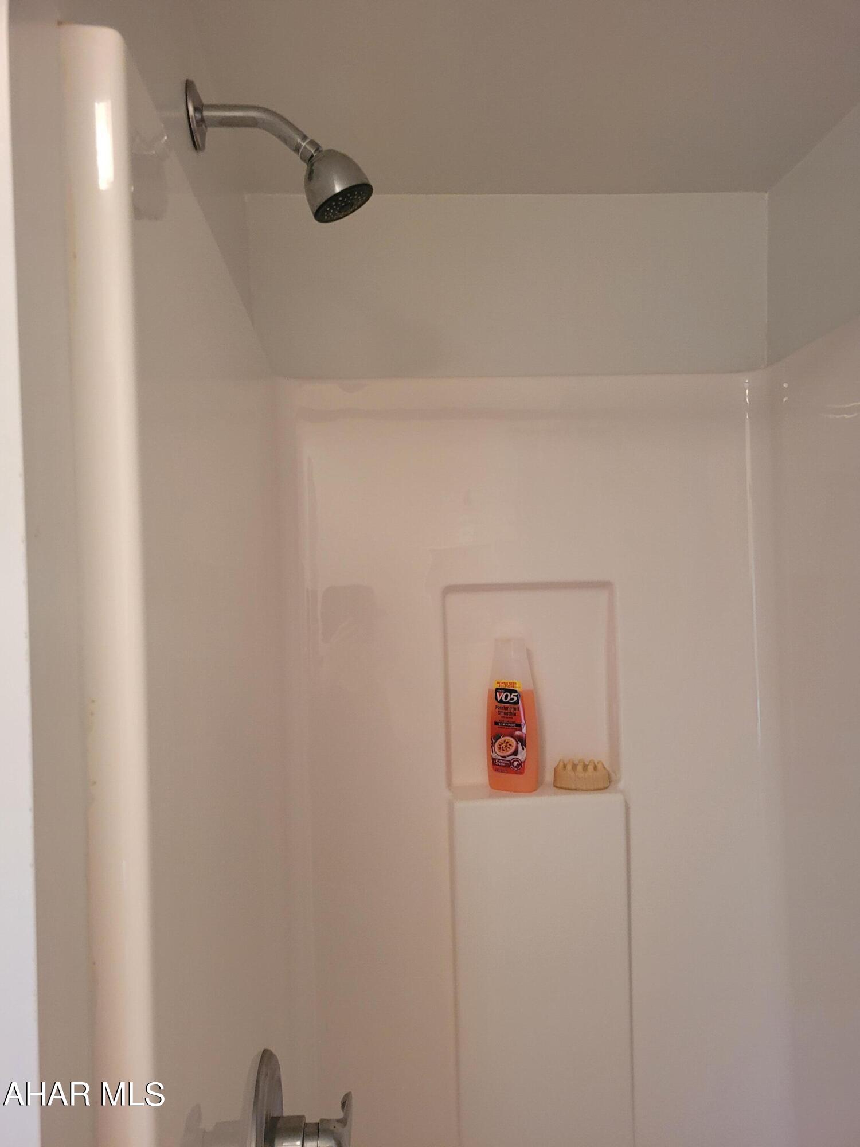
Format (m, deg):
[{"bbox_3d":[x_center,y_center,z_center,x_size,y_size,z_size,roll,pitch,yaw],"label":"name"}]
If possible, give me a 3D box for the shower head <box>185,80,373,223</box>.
[{"bbox_3d":[-0.152,-0.433,0.888,0.190,0.143,0.069,-1,-1,-3],"label":"shower head"}]

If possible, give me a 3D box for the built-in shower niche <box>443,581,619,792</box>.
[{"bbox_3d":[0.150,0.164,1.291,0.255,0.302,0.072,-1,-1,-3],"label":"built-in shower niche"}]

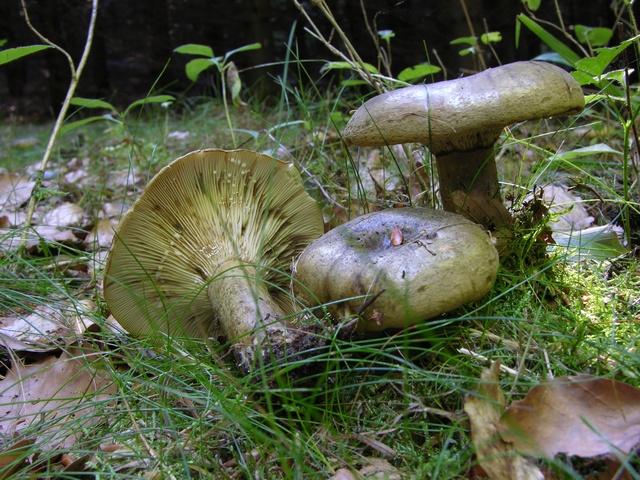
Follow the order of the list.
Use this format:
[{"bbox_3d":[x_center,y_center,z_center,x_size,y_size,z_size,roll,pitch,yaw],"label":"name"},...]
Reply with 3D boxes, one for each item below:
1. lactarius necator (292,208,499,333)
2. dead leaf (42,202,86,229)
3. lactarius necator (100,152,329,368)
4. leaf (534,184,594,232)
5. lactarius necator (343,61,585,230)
[{"bbox_3d":[0.034,0.015,0.415,0.092,0.042,0.088,-4,25,2],"label":"lactarius necator"},{"bbox_3d":[-0.200,-0.019,0.720,0.035,0.016,0.034,0,9,0],"label":"dead leaf"},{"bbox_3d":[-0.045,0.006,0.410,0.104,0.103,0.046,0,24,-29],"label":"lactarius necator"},{"bbox_3d":[0.158,-0.020,0.600,0.041,0.025,0.036,0,9,0],"label":"leaf"},{"bbox_3d":[0.076,-0.042,0.465,0.121,0.084,0.115,-10,9,0],"label":"lactarius necator"}]

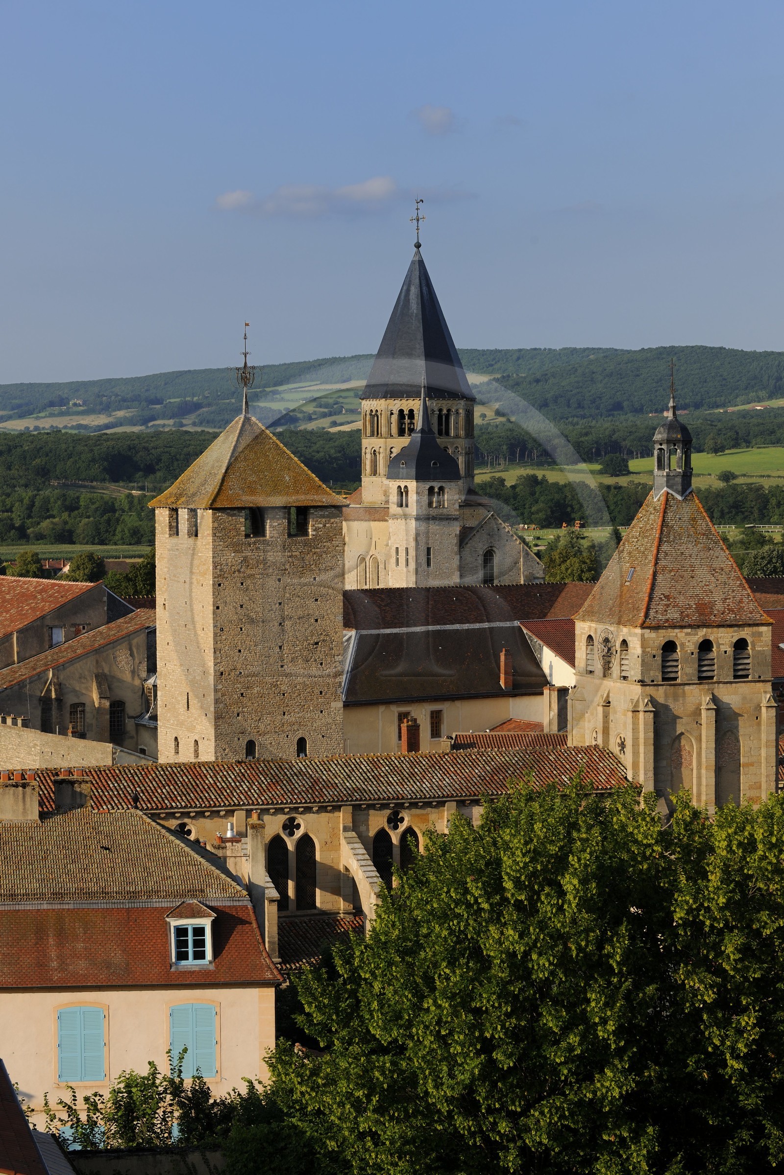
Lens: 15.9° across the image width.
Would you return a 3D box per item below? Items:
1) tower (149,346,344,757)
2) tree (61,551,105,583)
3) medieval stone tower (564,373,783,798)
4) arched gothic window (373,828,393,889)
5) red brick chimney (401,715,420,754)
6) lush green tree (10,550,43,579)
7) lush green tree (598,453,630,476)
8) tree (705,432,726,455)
[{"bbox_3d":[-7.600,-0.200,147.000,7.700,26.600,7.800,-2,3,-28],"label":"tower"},{"bbox_3d":[-72.126,-3.993,660.000,9.800,9.300,9.800,0,3,0],"label":"tree"},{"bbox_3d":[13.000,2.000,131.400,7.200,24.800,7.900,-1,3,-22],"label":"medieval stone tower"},{"bbox_3d":[-0.424,13.572,136.500,1.080,3.650,0.400,-1,3,-21],"label":"arched gothic window"},{"bbox_3d":[1.147,8.930,167.000,0.850,2.600,0.850,-1,3,-24],"label":"red brick chimney"},{"bbox_3d":[-86.920,-4.273,670.000,7.400,9.300,7.400,0,3,0],"label":"lush green tree"},{"bbox_3d":[114.575,-63.312,1450.000,16.000,12.000,15.000,0,3,0],"label":"lush green tree"},{"bbox_3d":[190.304,-84.186,1650.000,11.900,13.200,11.900,0,3,0],"label":"tree"}]

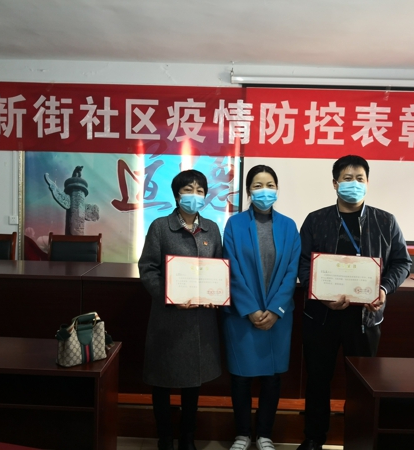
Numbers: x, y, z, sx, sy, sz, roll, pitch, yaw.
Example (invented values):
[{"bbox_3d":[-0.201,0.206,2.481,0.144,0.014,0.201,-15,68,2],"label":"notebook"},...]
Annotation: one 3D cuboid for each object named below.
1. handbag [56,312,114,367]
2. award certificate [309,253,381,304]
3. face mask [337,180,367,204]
[{"bbox_3d":[-0.516,0.457,1.961,0.220,0.195,0.110,-1,3,-42],"label":"handbag"},{"bbox_3d":[0.736,0.286,2.480,0.380,0.260,0.030,4,-8,0],"label":"award certificate"},{"bbox_3d":[0.807,-0.181,2.600,0.155,0.120,0.085,1,2,5],"label":"face mask"}]

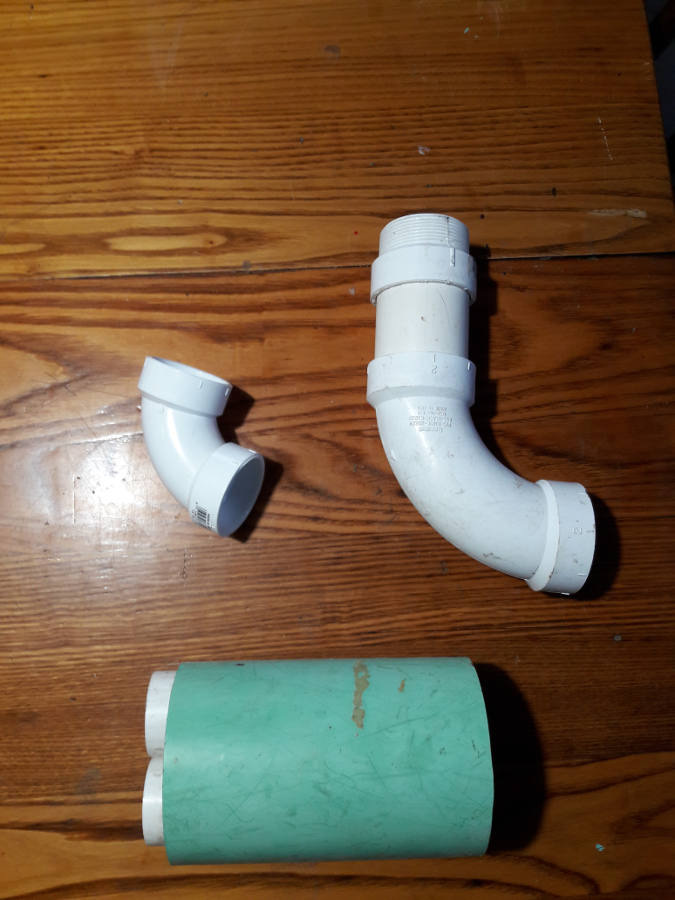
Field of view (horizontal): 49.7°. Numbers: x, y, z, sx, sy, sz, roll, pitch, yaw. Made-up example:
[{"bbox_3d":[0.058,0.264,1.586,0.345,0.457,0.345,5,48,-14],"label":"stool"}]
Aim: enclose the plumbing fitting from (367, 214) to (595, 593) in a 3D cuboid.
[{"bbox_3d":[0.088,-0.028,0.474,0.138,0.070,0.234,3,82,-1],"label":"plumbing fitting"}]

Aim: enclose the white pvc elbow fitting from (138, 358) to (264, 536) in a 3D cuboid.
[{"bbox_3d":[-0.095,-0.003,0.469,0.090,0.057,0.090,22,97,15],"label":"white pvc elbow fitting"}]

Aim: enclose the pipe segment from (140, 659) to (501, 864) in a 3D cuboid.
[{"bbox_3d":[-0.015,0.178,0.423,0.187,0.107,0.107,-1,82,-2],"label":"pipe segment"}]

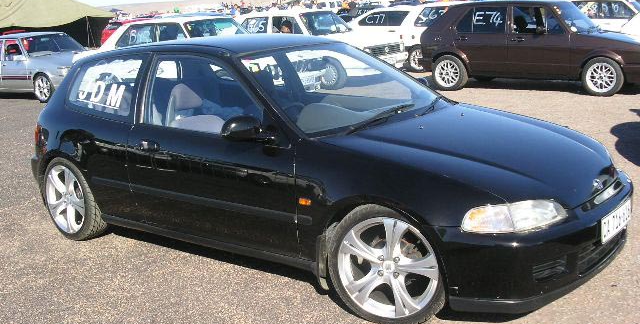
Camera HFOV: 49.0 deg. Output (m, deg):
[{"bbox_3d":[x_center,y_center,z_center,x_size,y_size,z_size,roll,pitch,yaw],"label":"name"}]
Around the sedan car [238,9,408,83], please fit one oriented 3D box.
[{"bbox_3d":[-0.264,-2.224,13.707,3.900,1.400,1.620,6,15,36],"label":"sedan car"}]

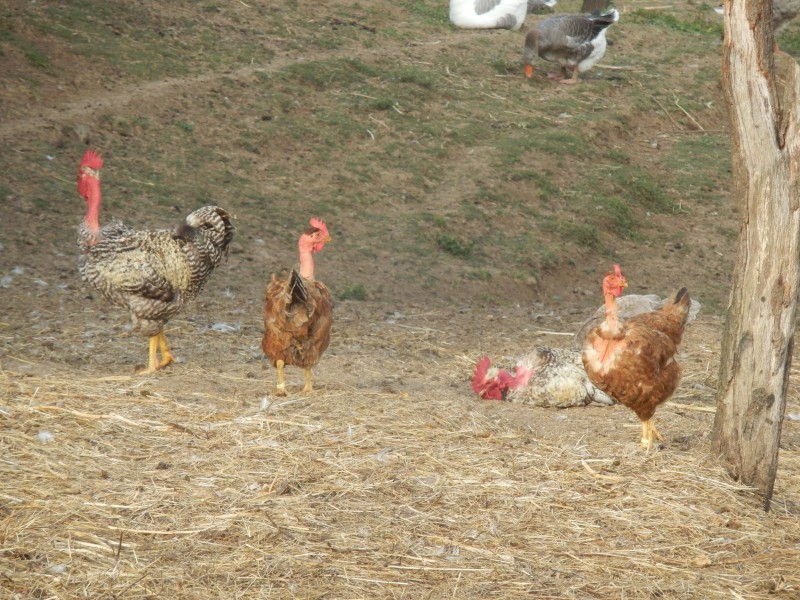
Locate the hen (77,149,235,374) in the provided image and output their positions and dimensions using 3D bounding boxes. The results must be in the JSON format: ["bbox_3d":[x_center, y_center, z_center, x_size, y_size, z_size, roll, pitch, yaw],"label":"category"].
[{"bbox_3d":[-0.646,-0.102,16.300,0.430,0.585,0.220,2,5,24],"label":"hen"}]

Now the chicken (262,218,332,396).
[{"bbox_3d":[-0.261,0.019,15.700,0.185,0.440,0.350,1,5,12],"label":"chicken"}]

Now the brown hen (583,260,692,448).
[{"bbox_3d":[0.559,0.137,14.700,0.200,0.430,0.350,4,7,41],"label":"brown hen"}]

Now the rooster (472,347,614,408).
[{"bbox_3d":[0.380,0.195,15.700,0.400,0.155,0.240,-2,5,-23],"label":"rooster"}]

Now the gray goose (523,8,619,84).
[{"bbox_3d":[0.967,-1.438,35.000,0.550,0.420,0.260,-1,5,-9],"label":"gray goose"}]

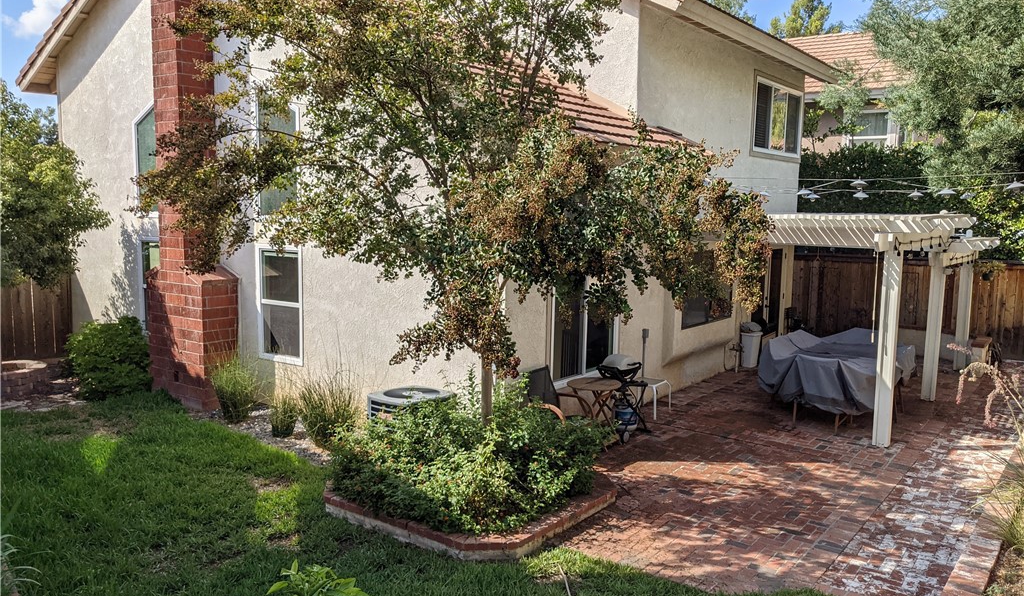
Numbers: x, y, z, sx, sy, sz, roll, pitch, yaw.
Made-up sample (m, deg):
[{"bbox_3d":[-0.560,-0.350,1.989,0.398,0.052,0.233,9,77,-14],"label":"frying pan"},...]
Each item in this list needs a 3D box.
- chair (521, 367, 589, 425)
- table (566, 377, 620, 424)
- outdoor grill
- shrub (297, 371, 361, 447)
[{"bbox_3d":[0.542,1.297,8.774,0.640,0.980,0.600,4,7,26],"label":"chair"},{"bbox_3d":[0.957,1.365,9.269,0.640,0.745,0.640,1,7,0],"label":"table"},{"bbox_3d":[1.366,1.185,9.710,0.500,1.006,0.695,6,8,37],"label":"outdoor grill"},{"bbox_3d":[-2.186,1.273,9.443,0.741,0.846,0.741,1,7,0],"label":"shrub"}]

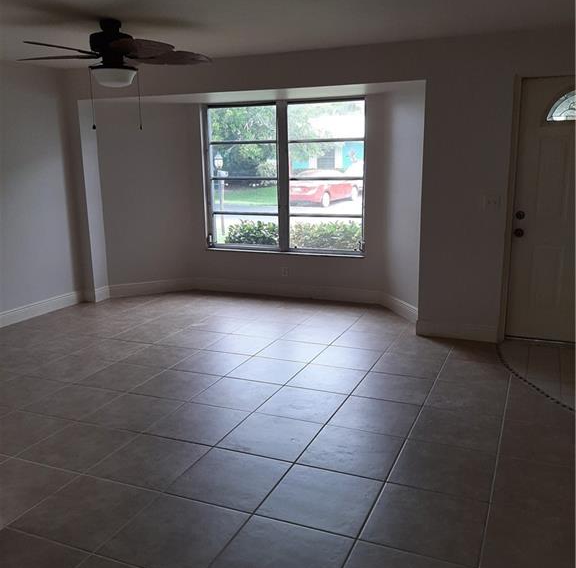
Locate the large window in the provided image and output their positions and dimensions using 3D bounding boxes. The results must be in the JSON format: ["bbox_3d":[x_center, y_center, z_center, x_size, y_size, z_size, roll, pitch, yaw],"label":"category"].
[{"bbox_3d":[-0.074,-1.138,6.235,1.843,1.612,0.120,4,13,21],"label":"large window"}]

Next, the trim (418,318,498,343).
[{"bbox_3d":[1.410,0.391,4.823,0.653,0.135,0.020,4,13,21],"label":"trim"}]

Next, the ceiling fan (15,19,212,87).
[{"bbox_3d":[-1.133,-1.497,3.748,1.310,0.410,1.280,4,13,21],"label":"ceiling fan"}]

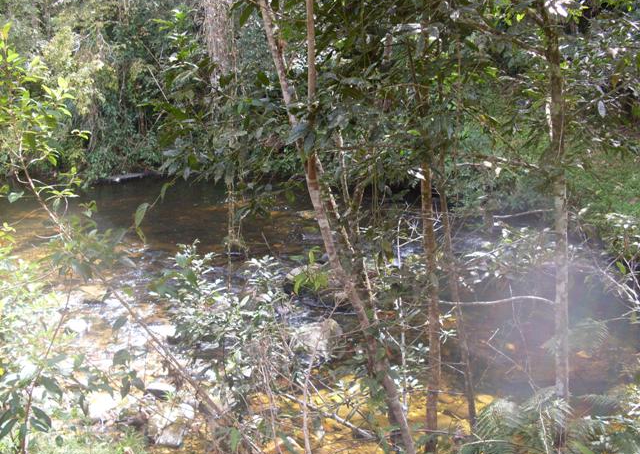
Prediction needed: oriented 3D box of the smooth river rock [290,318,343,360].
[{"bbox_3d":[-0.036,1.143,7.200,0.530,0.310,0.420,0,12,0],"label":"smooth river rock"}]

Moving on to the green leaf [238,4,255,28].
[{"bbox_3d":[-0.416,-1.204,4.000,0.040,0.145,0.030,27,0,0],"label":"green leaf"}]

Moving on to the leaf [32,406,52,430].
[{"bbox_3d":[-1.070,0.732,2.700,0.038,0.112,0.025,-44,0,0],"label":"leaf"}]

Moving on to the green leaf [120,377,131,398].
[{"bbox_3d":[-0.831,0.685,3.000,0.036,0.085,0.020,10,6,0],"label":"green leaf"}]

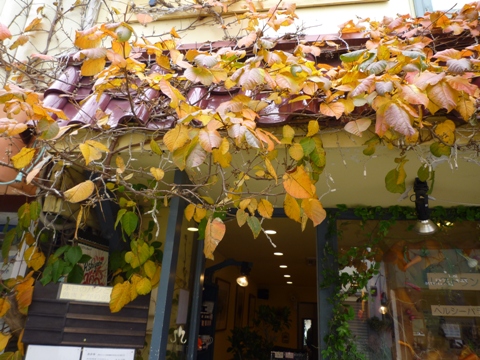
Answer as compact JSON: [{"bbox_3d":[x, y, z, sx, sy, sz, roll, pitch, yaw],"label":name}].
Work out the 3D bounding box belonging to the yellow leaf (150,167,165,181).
[{"bbox_3d":[-0.391,-0.028,1.650,0.059,0.054,0.030,6,-19,-7],"label":"yellow leaf"}]

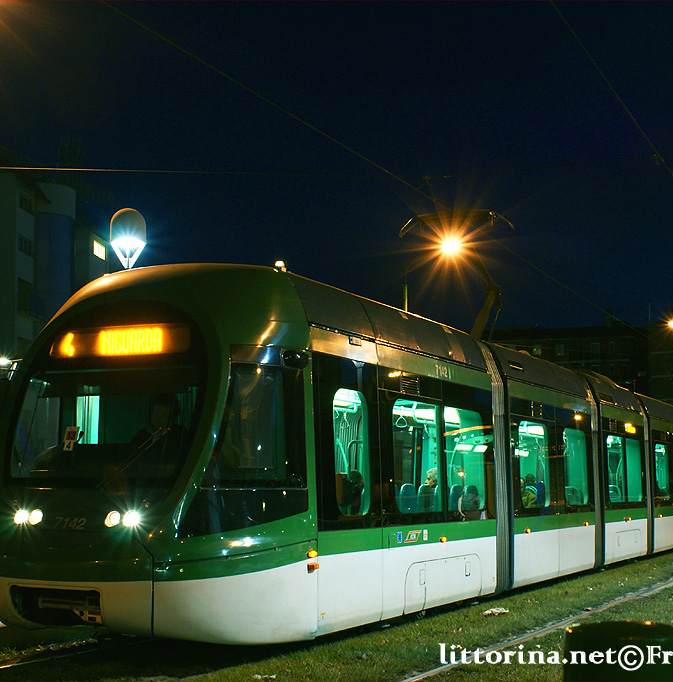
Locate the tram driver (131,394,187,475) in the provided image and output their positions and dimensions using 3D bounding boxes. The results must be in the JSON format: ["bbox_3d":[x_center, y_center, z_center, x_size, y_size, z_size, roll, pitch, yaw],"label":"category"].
[{"bbox_3d":[-1.524,1.100,9.768,0.550,1.300,0.750,-3,-8,25],"label":"tram driver"}]

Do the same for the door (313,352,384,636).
[{"bbox_3d":[0.092,1.339,10.559,0.100,2.340,1.360,-3,-8,25],"label":"door"}]

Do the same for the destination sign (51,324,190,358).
[{"bbox_3d":[-1.746,0.008,9.573,1.300,0.230,0.100,-3,-8,25],"label":"destination sign"}]

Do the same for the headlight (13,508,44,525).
[{"bbox_3d":[-2.348,1.347,9.161,0.280,0.130,0.100,-4,-8,31],"label":"headlight"}]

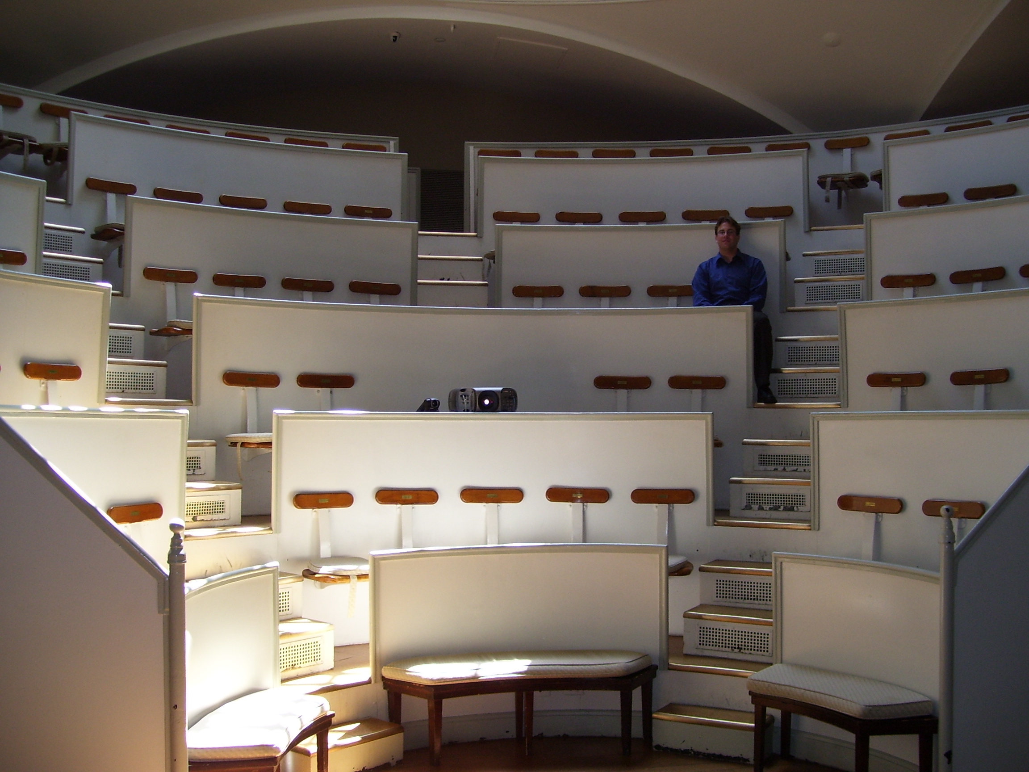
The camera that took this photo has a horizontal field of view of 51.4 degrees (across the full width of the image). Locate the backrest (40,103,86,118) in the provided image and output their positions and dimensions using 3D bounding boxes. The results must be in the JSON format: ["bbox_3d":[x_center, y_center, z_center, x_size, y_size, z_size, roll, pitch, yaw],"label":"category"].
[{"bbox_3d":[-3.395,-2.065,8.080,0.380,0.093,0.042,2,-2,-45],"label":"backrest"}]

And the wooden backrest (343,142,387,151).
[{"bbox_3d":[-1.192,-1.889,8.532,0.352,0.085,0.038,1,-3,-17],"label":"wooden backrest"}]

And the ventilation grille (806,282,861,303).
[{"bbox_3d":[2.147,-0.626,7.200,0.380,0.130,0.015,-1,-3,25],"label":"ventilation grille"}]

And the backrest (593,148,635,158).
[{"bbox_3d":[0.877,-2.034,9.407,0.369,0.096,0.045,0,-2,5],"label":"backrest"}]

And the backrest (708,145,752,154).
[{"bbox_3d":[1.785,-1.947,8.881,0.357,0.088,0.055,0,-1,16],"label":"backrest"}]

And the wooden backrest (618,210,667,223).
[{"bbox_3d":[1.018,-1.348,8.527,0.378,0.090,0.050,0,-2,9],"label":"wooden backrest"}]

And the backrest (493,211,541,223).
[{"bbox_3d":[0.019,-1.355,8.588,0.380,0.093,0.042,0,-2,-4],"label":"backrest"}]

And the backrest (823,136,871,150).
[{"bbox_3d":[2.777,-2.026,8.927,0.380,0.093,0.042,-1,-2,28],"label":"backrest"}]

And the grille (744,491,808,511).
[{"bbox_3d":[1.495,0.660,6.122,0.365,0.112,0.020,-1,-2,26],"label":"grille"}]

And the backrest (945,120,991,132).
[{"bbox_3d":[3.599,-2.033,8.475,0.380,0.093,0.042,-1,-2,38],"label":"backrest"}]

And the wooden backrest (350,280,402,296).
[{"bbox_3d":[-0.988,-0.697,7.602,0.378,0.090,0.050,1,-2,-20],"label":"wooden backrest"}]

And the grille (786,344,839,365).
[{"bbox_3d":[1.913,-0.202,6.800,0.380,0.130,0.015,-1,-3,25],"label":"grille"}]

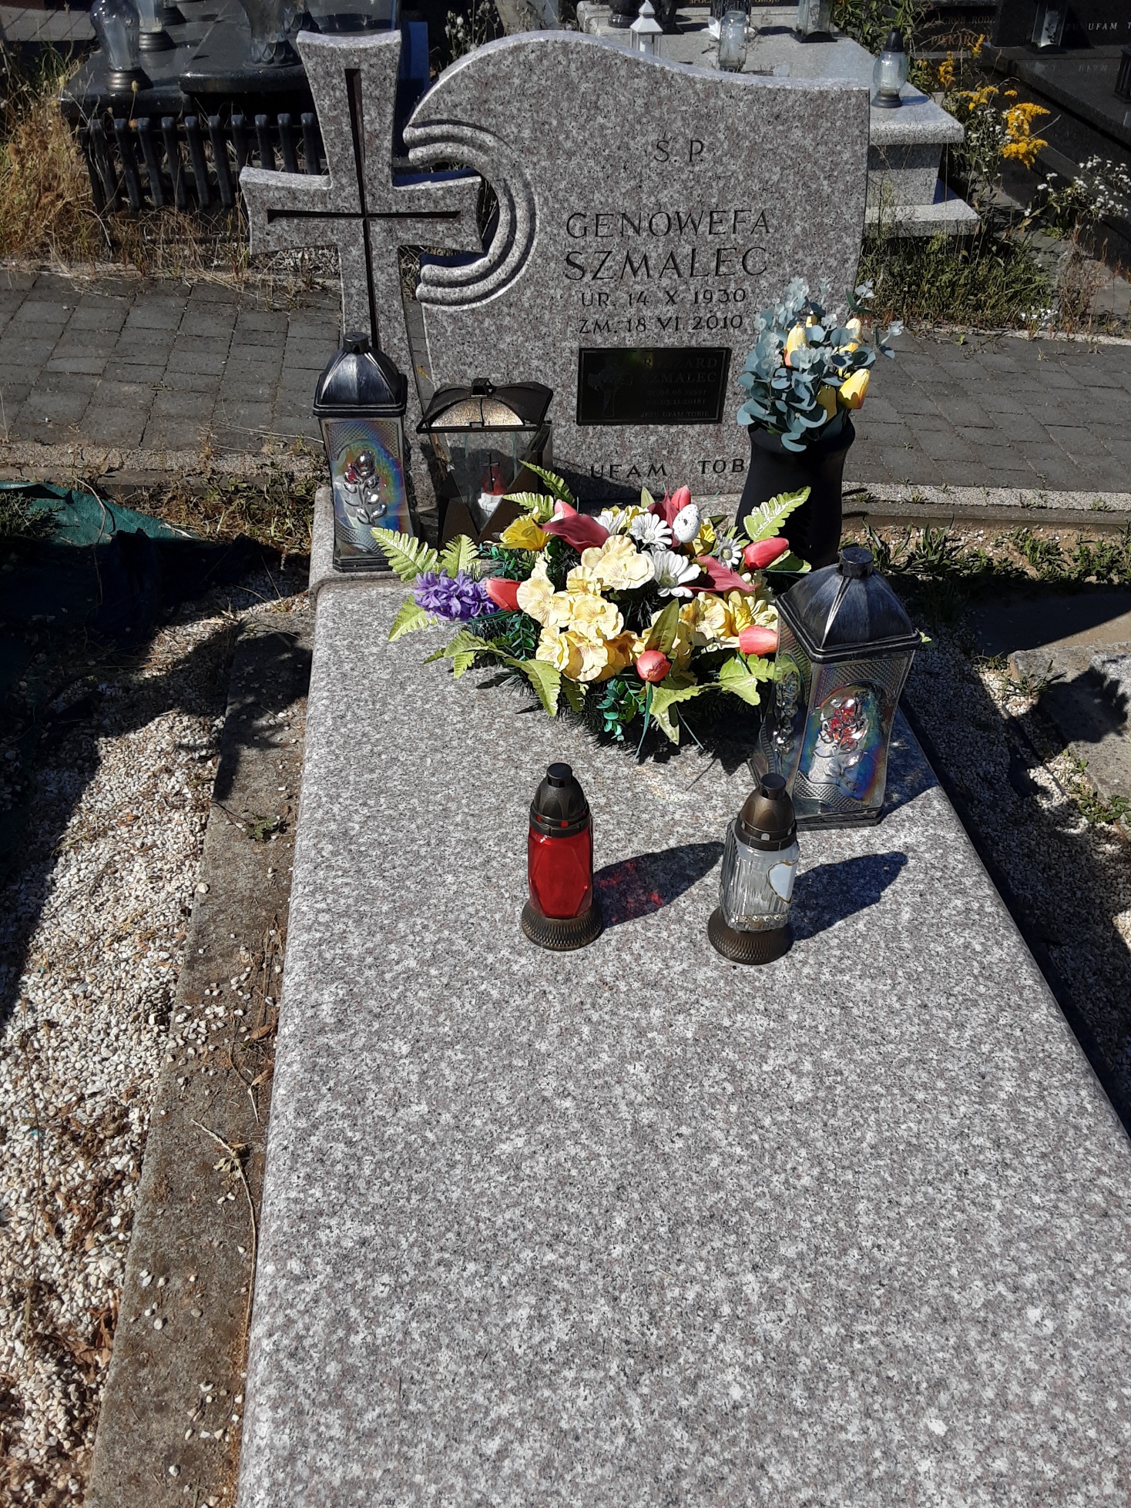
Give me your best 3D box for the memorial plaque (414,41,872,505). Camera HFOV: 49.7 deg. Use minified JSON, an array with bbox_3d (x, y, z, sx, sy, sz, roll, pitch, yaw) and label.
[{"bbox_3d":[0.108,-0.755,1.960,0.698,0.700,0.098,-4,38,-5],"label":"memorial plaque"}]

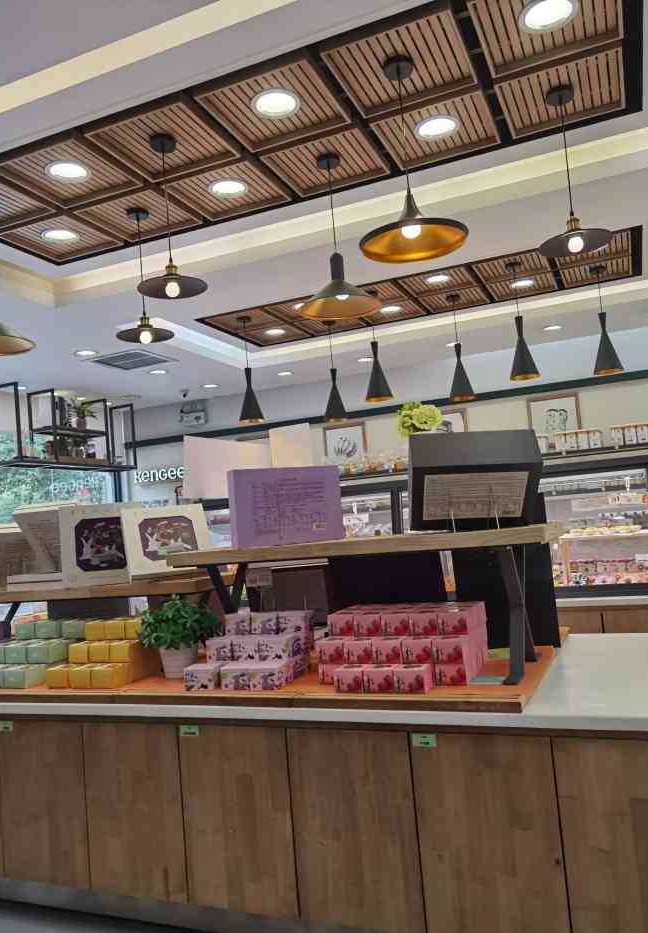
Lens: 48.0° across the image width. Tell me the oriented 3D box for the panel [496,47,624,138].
[{"bbox_3d":[0.895,-1.405,2.735,0.425,0.040,0.420,-6,-5,22],"label":"panel"}]

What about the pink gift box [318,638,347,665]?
[{"bbox_3d":[0.052,0.686,2.726,0.106,0.077,0.110,-6,-5,22],"label":"pink gift box"}]

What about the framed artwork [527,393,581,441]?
[{"bbox_3d":[1.922,-0.374,6.049,0.405,0.420,0.030,-7,-6,22],"label":"framed artwork"}]

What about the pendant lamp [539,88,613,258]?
[{"bbox_3d":[0.913,-1.102,2.710,0.255,0.631,0.255,-6,-5,22],"label":"pendant lamp"}]

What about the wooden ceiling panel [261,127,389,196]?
[{"bbox_3d":[0.013,-1.260,2.996,0.402,0.050,0.408,-7,-6,22],"label":"wooden ceiling panel"}]

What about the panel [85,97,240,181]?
[{"bbox_3d":[-0.661,-1.378,3.048,0.459,0.055,0.492,-7,-6,22],"label":"panel"}]

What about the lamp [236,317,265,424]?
[{"bbox_3d":[-0.579,-0.741,5.519,0.182,0.820,0.182,-4,-4,0],"label":"lamp"}]

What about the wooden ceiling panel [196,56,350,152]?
[{"bbox_3d":[-0.184,-1.379,2.777,0.447,0.050,0.447,-6,-5,22],"label":"wooden ceiling panel"}]

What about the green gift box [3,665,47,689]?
[{"bbox_3d":[-1.288,0.907,3.144,0.113,0.072,0.123,-6,-5,22],"label":"green gift box"}]

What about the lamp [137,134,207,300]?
[{"bbox_3d":[-0.616,-1.004,2.923,0.270,0.681,0.270,-4,-4,0],"label":"lamp"}]

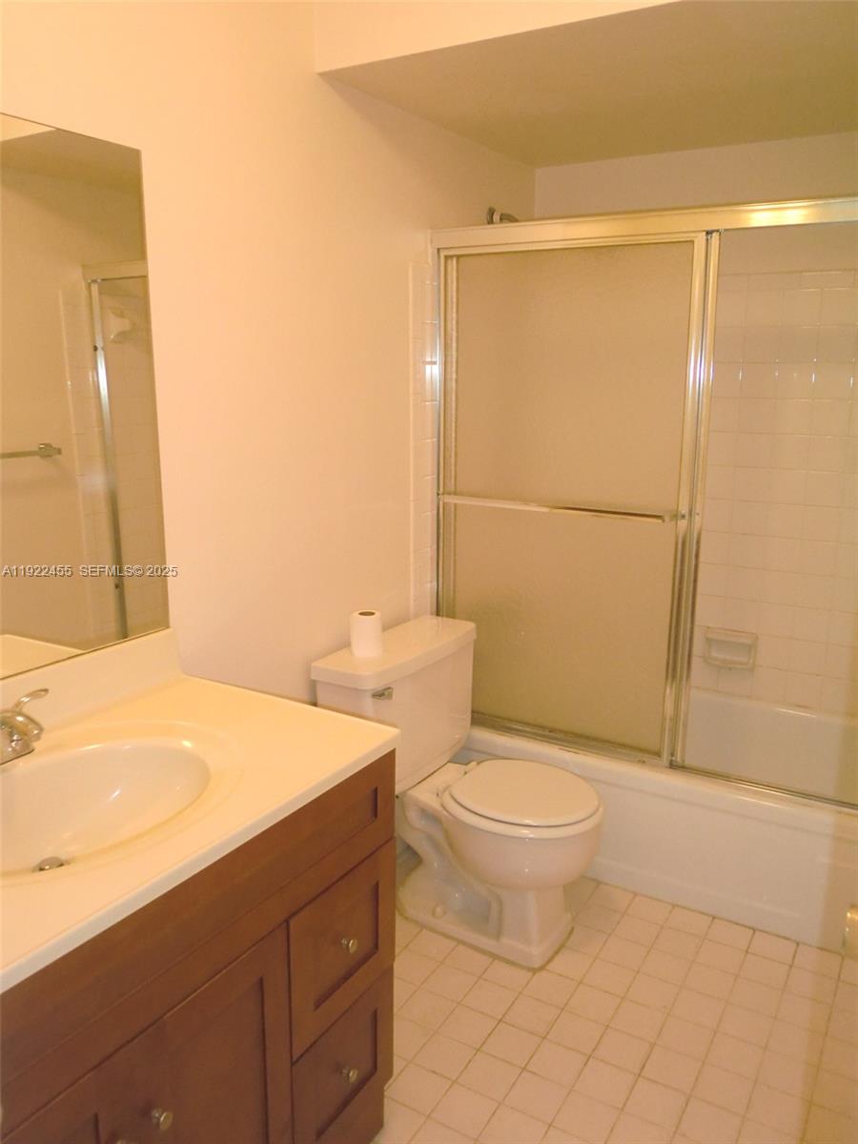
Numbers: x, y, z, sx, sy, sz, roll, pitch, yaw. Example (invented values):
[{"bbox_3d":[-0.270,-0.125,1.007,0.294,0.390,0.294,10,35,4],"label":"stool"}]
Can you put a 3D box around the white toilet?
[{"bbox_3d":[0.134,0.589,2.304,0.680,0.745,0.550,8,14,30],"label":"white toilet"}]

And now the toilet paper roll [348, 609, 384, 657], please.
[{"bbox_3d":[-0.163,0.163,2.257,0.088,0.104,0.088,0,12,0],"label":"toilet paper roll"}]

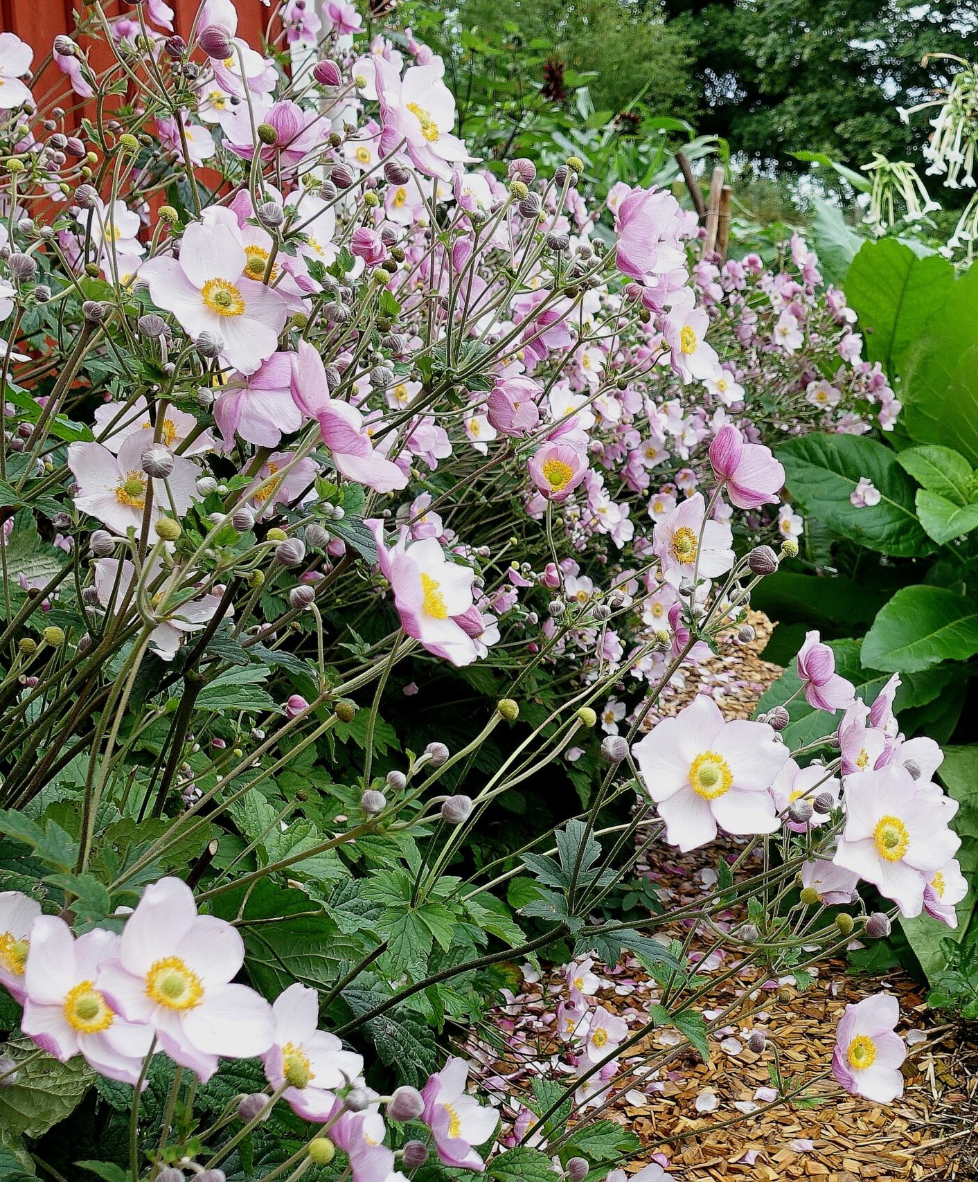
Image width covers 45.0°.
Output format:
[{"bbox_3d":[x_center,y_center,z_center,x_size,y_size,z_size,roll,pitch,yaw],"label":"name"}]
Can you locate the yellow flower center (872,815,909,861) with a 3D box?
[{"bbox_3d":[0.189,0.117,0.556,0.021,0.021,0.010,-2,-9,-3],"label":"yellow flower center"}]

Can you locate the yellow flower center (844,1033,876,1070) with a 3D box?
[{"bbox_3d":[0.236,0.292,0.750,0.022,0.022,0.009,-5,-11,-19],"label":"yellow flower center"}]

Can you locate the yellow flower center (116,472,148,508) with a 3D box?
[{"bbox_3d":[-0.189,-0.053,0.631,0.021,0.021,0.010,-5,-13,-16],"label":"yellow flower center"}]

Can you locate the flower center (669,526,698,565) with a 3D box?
[{"bbox_3d":[0.116,-0.027,0.711,0.022,0.022,0.010,-8,3,-31],"label":"flower center"}]

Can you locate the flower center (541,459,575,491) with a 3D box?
[{"bbox_3d":[0.042,-0.071,0.731,0.021,0.021,0.010,-3,-30,-8],"label":"flower center"}]

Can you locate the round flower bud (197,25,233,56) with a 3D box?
[{"bbox_3d":[-0.146,-0.293,0.630,0.018,0.018,0.018,-5,2,17],"label":"round flower bud"}]

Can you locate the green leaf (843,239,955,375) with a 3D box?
[{"bbox_3d":[0.779,-0.531,2.250,0.200,0.270,0.060,8,-6,6],"label":"green leaf"}]

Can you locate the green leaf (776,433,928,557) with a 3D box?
[{"bbox_3d":[0.615,-0.160,2.000,0.260,0.190,0.050,25,-30,6],"label":"green leaf"}]

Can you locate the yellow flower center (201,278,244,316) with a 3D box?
[{"bbox_3d":[-0.135,-0.149,0.600,0.022,0.021,0.009,-5,1,-17],"label":"yellow flower center"}]

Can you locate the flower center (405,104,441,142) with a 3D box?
[{"bbox_3d":[-0.032,-0.221,0.560,0.010,0.022,0.022,-38,-8,27],"label":"flower center"}]

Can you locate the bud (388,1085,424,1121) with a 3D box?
[{"bbox_3d":[-0.036,0.221,0.510,0.015,0.015,0.015,-6,0,12],"label":"bud"}]

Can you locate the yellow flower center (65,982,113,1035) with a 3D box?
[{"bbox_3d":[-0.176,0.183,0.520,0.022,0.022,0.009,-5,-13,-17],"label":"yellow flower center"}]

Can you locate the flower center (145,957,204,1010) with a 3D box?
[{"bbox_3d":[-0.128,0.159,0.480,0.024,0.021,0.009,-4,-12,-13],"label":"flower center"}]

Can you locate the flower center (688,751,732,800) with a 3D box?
[{"bbox_3d":[0.097,0.081,0.521,0.021,0.021,0.010,-2,-9,-3],"label":"flower center"}]

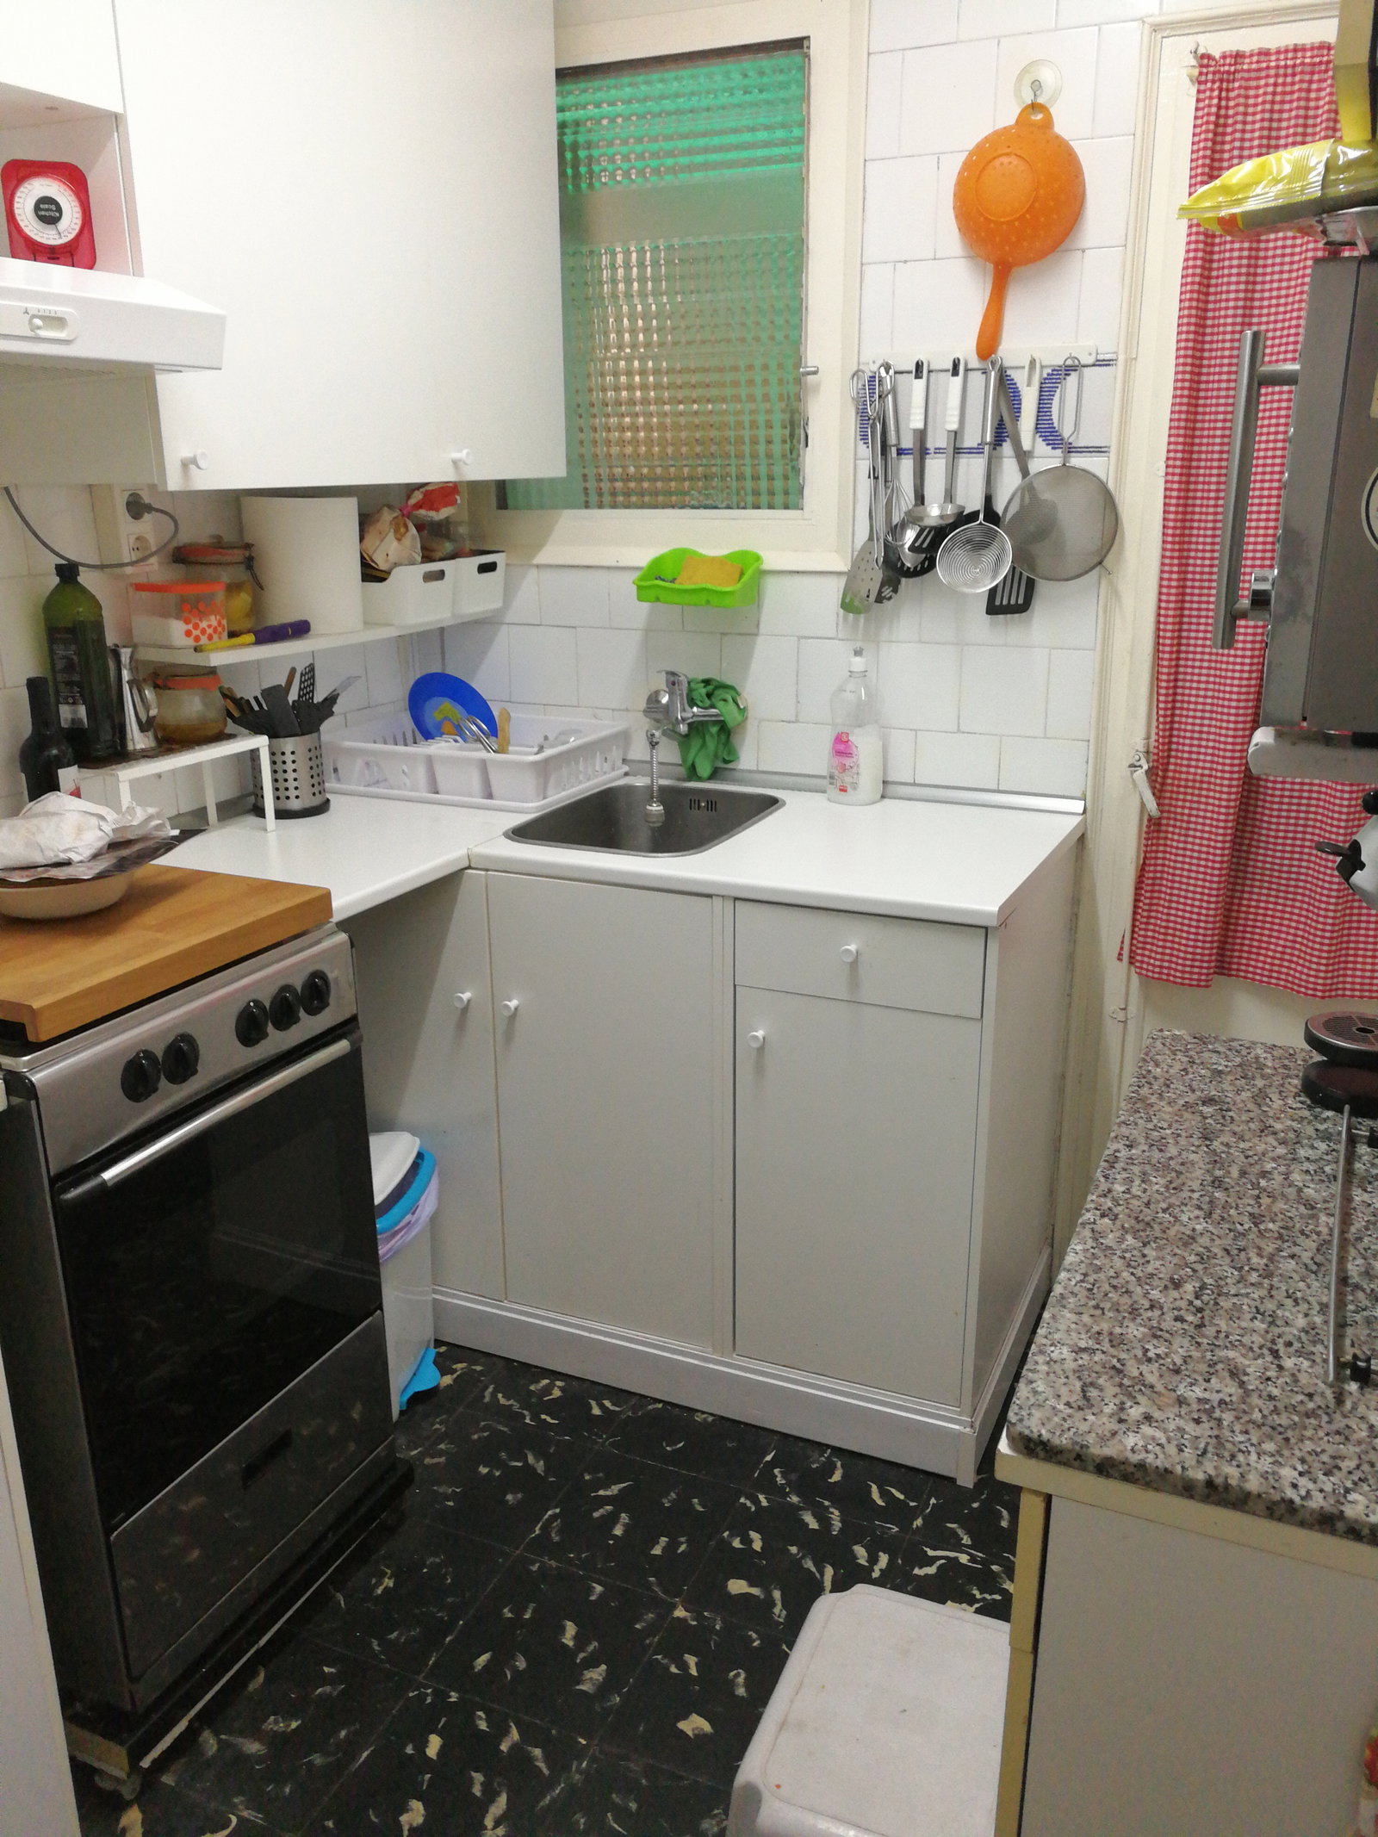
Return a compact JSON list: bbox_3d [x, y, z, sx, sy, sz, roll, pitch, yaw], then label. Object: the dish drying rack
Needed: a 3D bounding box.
[{"bbox_3d":[-0.392,-0.299,2.669,0.439,0.101,0.356,7,19,23],"label":"dish drying rack"}]

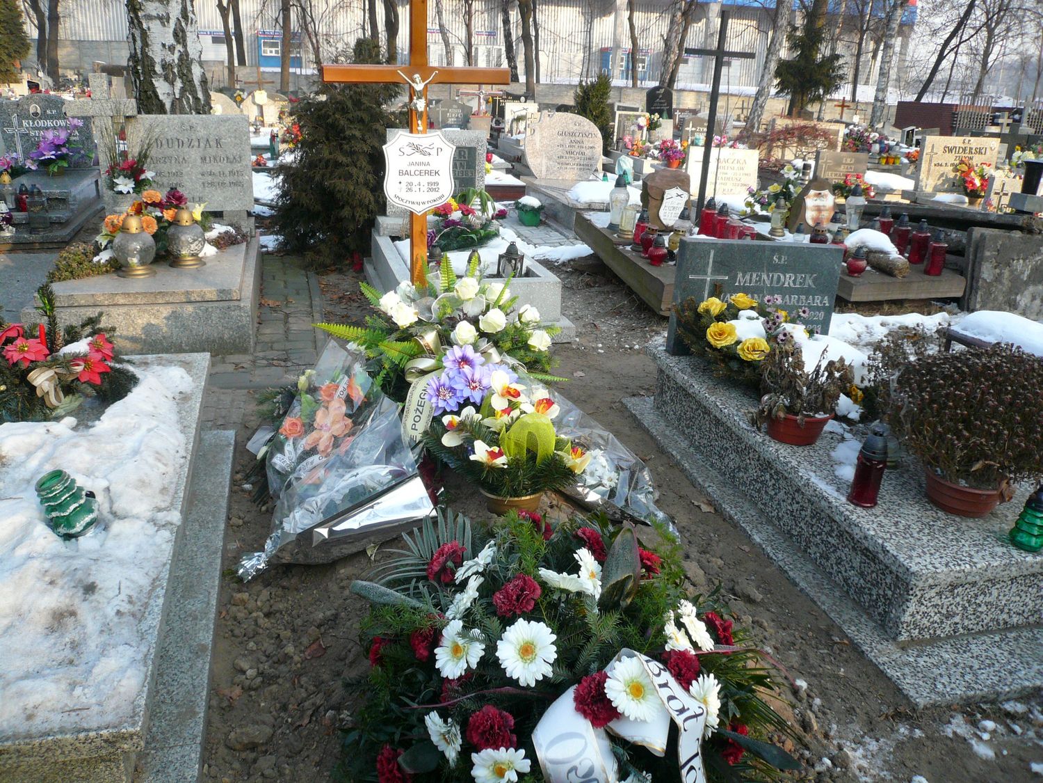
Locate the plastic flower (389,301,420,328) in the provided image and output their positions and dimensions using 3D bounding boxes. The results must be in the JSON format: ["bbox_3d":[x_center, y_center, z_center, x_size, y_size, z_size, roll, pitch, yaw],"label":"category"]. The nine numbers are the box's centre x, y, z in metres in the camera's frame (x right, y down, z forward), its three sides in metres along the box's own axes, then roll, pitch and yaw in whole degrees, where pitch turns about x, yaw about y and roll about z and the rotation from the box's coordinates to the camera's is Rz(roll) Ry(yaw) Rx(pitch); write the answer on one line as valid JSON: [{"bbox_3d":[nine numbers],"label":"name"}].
[{"bbox_3d":[-0.429,-0.283,3.081,0.105,0.090,0.085,-1,23,-8],"label":"plastic flower"}]

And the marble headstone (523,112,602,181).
[{"bbox_3d":[0.454,-2.694,9.252,0.878,0.712,0.100,-3,23,-15],"label":"marble headstone"}]

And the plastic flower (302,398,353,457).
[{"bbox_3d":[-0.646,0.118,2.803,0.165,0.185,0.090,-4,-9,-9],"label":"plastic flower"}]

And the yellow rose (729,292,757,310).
[{"bbox_3d":[0.953,-0.388,3.622,0.118,0.055,0.118,9,25,14],"label":"yellow rose"}]

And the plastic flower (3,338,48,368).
[{"bbox_3d":[-1.461,-0.117,2.486,0.135,0.055,0.135,-10,52,-30],"label":"plastic flower"}]

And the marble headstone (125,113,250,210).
[{"bbox_3d":[-2.146,-1.496,5.526,0.735,0.615,0.090,-3,22,-15],"label":"marble headstone"}]

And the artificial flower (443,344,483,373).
[{"bbox_3d":[-0.183,-0.101,2.650,0.130,0.055,0.130,1,64,-4],"label":"artificial flower"}]

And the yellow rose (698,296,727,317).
[{"bbox_3d":[0.809,-0.354,3.572,0.120,0.070,0.120,-2,41,15],"label":"yellow rose"}]

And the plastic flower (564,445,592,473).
[{"bbox_3d":[0.177,0.212,2.641,0.087,0.080,0.065,4,22,4],"label":"plastic flower"}]

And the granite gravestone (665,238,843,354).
[{"bbox_3d":[1.043,-0.407,3.764,0.736,0.502,0.066,0,21,-10],"label":"granite gravestone"}]

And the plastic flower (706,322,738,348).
[{"bbox_3d":[0.769,-0.217,3.238,0.115,0.090,0.075,8,23,13],"label":"plastic flower"}]

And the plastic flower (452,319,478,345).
[{"bbox_3d":[-0.203,-0.213,3.038,0.085,0.088,0.080,-3,-3,-15],"label":"plastic flower"}]

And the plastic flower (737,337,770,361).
[{"bbox_3d":[0.858,-0.157,3.124,0.112,0.080,0.075,9,23,15],"label":"plastic flower"}]

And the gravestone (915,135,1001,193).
[{"bbox_3d":[4.126,-2.163,8.045,0.849,0.502,0.080,-3,23,-15],"label":"gravestone"}]

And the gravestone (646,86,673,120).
[{"bbox_3d":[2.478,-5.070,15.228,0.500,0.850,0.080,-4,23,-15],"label":"gravestone"}]

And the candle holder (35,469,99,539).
[{"bbox_3d":[-1.010,0.250,1.878,0.108,0.135,0.108,-29,29,-19],"label":"candle holder"}]

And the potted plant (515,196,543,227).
[{"bbox_3d":[0.066,-1.579,7.324,0.240,0.250,0.240,-4,23,-15],"label":"potted plant"}]

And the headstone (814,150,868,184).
[{"bbox_3d":[3.537,-2.449,9.410,0.613,0.422,0.085,-3,22,-15],"label":"headstone"}]

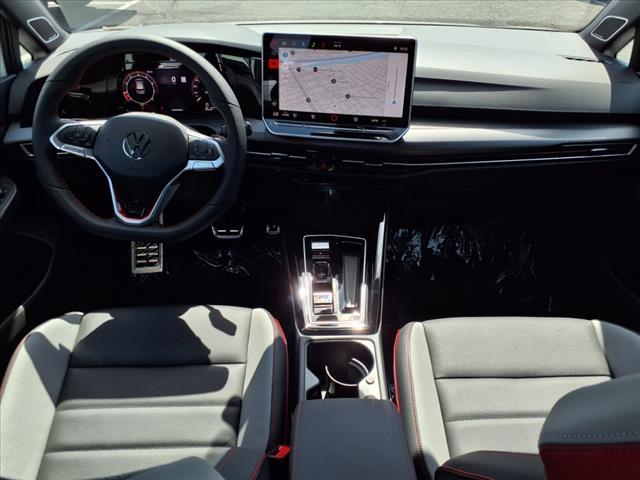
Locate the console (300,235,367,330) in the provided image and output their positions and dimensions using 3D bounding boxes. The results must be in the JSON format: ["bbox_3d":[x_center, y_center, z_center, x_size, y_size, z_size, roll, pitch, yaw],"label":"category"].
[{"bbox_3d":[0.033,0.092,1.065,0.135,0.060,0.240,1,49,1],"label":"console"}]

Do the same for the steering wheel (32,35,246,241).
[{"bbox_3d":[-0.314,-0.178,0.895,0.370,0.360,0.100,3,7,0],"label":"steering wheel"}]

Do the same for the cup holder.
[{"bbox_3d":[0.037,0.259,0.930,0.122,0.075,0.134,1,41,1],"label":"cup holder"}]

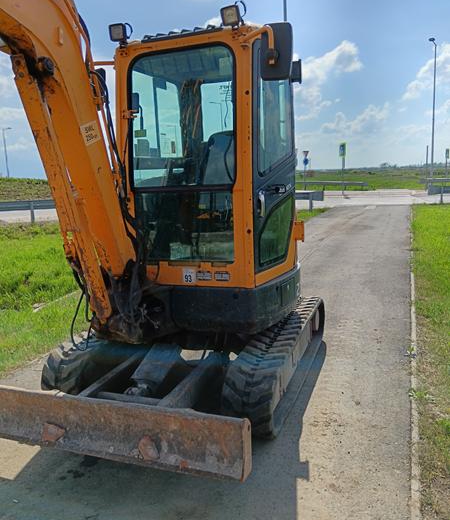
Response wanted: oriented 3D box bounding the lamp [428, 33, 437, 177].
[{"bbox_3d":[14.738,-10.302,33.464,0.350,10.296,1.200,7,14,42],"label":"lamp"}]

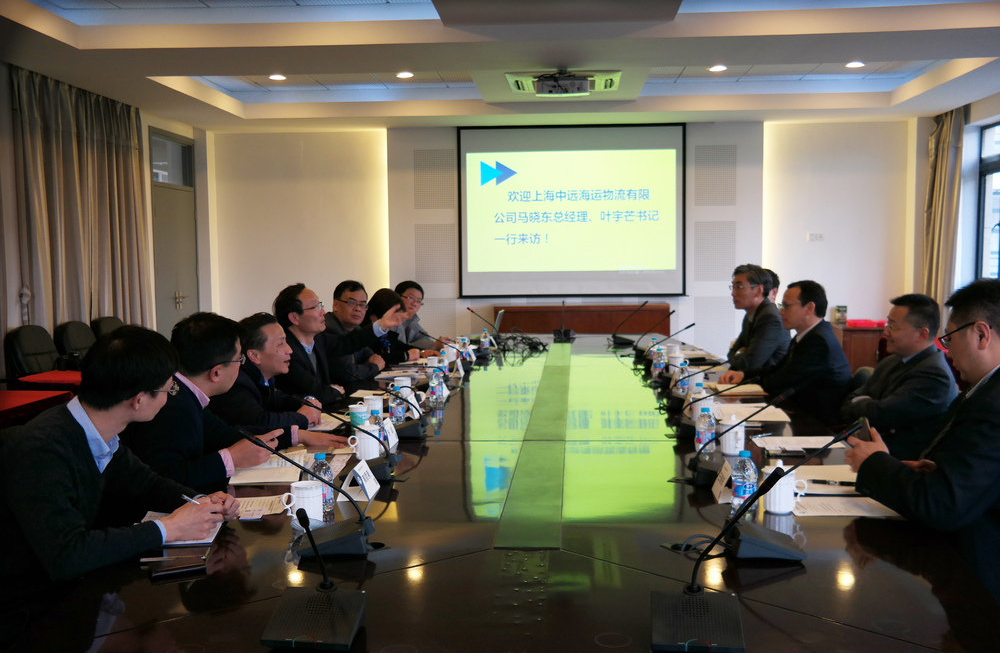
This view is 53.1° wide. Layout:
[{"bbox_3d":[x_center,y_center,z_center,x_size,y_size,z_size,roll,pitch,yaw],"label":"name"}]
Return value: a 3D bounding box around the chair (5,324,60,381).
[{"bbox_3d":[-2.724,0.517,6.200,0.620,1.030,0.560,0,4,9],"label":"chair"}]

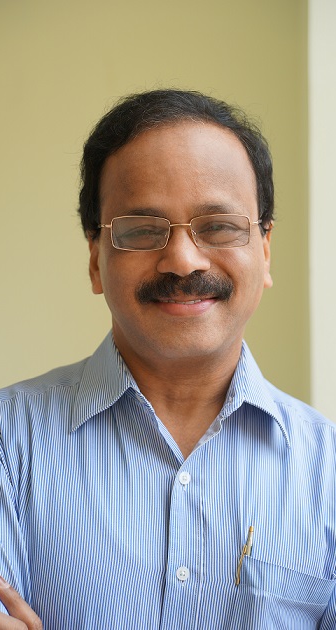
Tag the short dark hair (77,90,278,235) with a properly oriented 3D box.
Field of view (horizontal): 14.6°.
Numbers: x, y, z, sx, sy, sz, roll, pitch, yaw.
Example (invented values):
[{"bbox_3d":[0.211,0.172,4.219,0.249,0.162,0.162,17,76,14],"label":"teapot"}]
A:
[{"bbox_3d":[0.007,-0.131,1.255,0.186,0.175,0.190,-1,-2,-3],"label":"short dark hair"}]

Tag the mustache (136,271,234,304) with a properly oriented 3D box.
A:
[{"bbox_3d":[0.015,-0.024,1.137,0.084,0.030,0.030,-1,-2,-3],"label":"mustache"}]

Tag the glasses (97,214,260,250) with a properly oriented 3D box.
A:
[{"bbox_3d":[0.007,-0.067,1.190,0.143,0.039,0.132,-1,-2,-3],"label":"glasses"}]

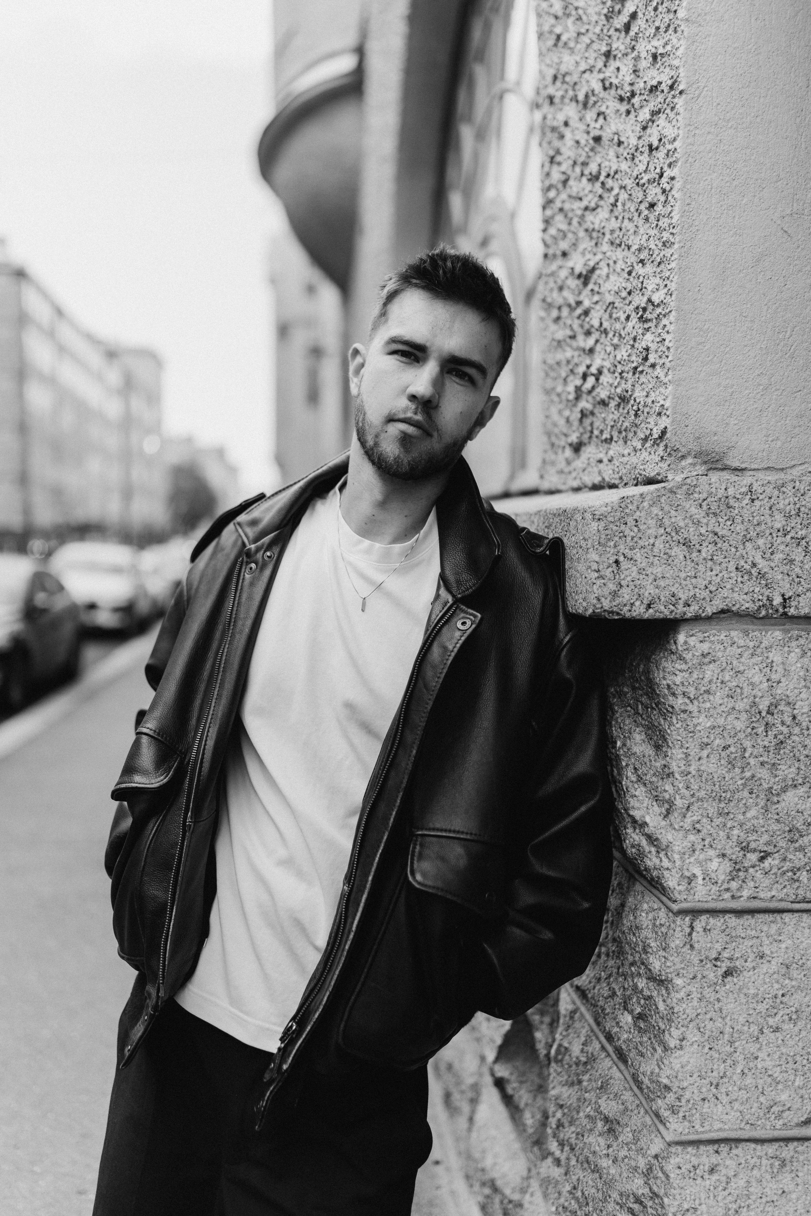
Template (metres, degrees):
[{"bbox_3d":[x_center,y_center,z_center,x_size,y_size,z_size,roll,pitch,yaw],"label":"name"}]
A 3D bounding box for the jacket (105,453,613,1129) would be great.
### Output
[{"bbox_3d":[-0.040,0.212,1.400,0.590,0.750,0.320,12,0,8],"label":"jacket"}]

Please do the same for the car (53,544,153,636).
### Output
[{"bbox_3d":[-5.074,-0.386,19.600,1.800,1.500,4.400,0,3,-7],"label":"car"}]

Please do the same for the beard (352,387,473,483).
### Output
[{"bbox_3d":[0.006,-0.188,1.325,0.137,0.092,0.100,20,-1,0],"label":"beard"}]

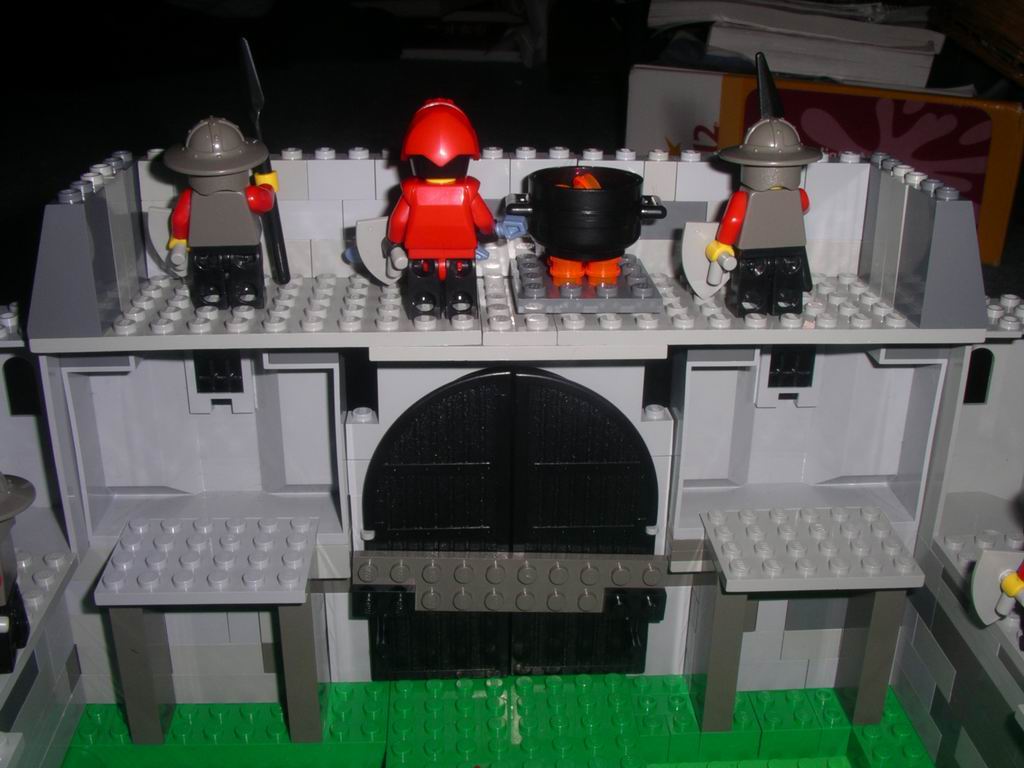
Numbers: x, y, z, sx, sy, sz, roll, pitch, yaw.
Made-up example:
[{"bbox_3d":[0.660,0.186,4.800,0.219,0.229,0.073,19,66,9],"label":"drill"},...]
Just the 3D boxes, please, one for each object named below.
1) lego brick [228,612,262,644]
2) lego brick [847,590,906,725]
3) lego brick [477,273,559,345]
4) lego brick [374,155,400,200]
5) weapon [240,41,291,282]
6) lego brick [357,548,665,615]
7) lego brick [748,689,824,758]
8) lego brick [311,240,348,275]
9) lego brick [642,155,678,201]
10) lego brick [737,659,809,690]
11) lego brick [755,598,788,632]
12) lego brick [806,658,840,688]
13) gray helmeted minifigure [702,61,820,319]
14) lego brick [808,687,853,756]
[{"bbox_3d":[-0.068,0.060,0.280,0.008,0.011,0.008,-1,23,-3],"label":"lego brick"},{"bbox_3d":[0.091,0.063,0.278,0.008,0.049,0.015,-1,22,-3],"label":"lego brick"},{"bbox_3d":[0.000,-0.019,0.256,0.016,0.005,0.048,-1,23,-3],"label":"lego brick"},{"bbox_3d":[-0.025,-0.051,0.263,0.016,0.011,0.008,-1,23,-3],"label":"lego brick"},{"bbox_3d":[-0.055,-0.048,0.244,0.004,0.059,0.004,-6,36,-7],"label":"weapon"},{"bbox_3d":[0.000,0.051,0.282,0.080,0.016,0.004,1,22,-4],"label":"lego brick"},{"bbox_3d":[0.071,0.089,0.288,0.016,0.010,0.016,-1,22,-3],"label":"lego brick"},{"bbox_3d":[-0.041,-0.033,0.270,0.016,0.011,0.008,-1,23,-3],"label":"lego brick"},{"bbox_3d":[0.035,-0.050,0.266,0.008,0.010,0.008,-1,22,-3],"label":"lego brick"},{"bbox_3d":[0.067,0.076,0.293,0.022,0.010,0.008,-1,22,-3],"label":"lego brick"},{"bbox_3d":[0.067,0.058,0.286,0.008,0.010,0.008,-1,22,-3],"label":"lego brick"},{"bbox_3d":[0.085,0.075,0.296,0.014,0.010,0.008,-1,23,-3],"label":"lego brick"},{"bbox_3d":[0.054,-0.042,0.236,0.025,0.056,0.019,-1,23,-3],"label":"gray helmeted minifigure"},{"bbox_3d":[0.083,0.089,0.289,0.008,0.010,0.016,-1,22,-3],"label":"lego brick"}]

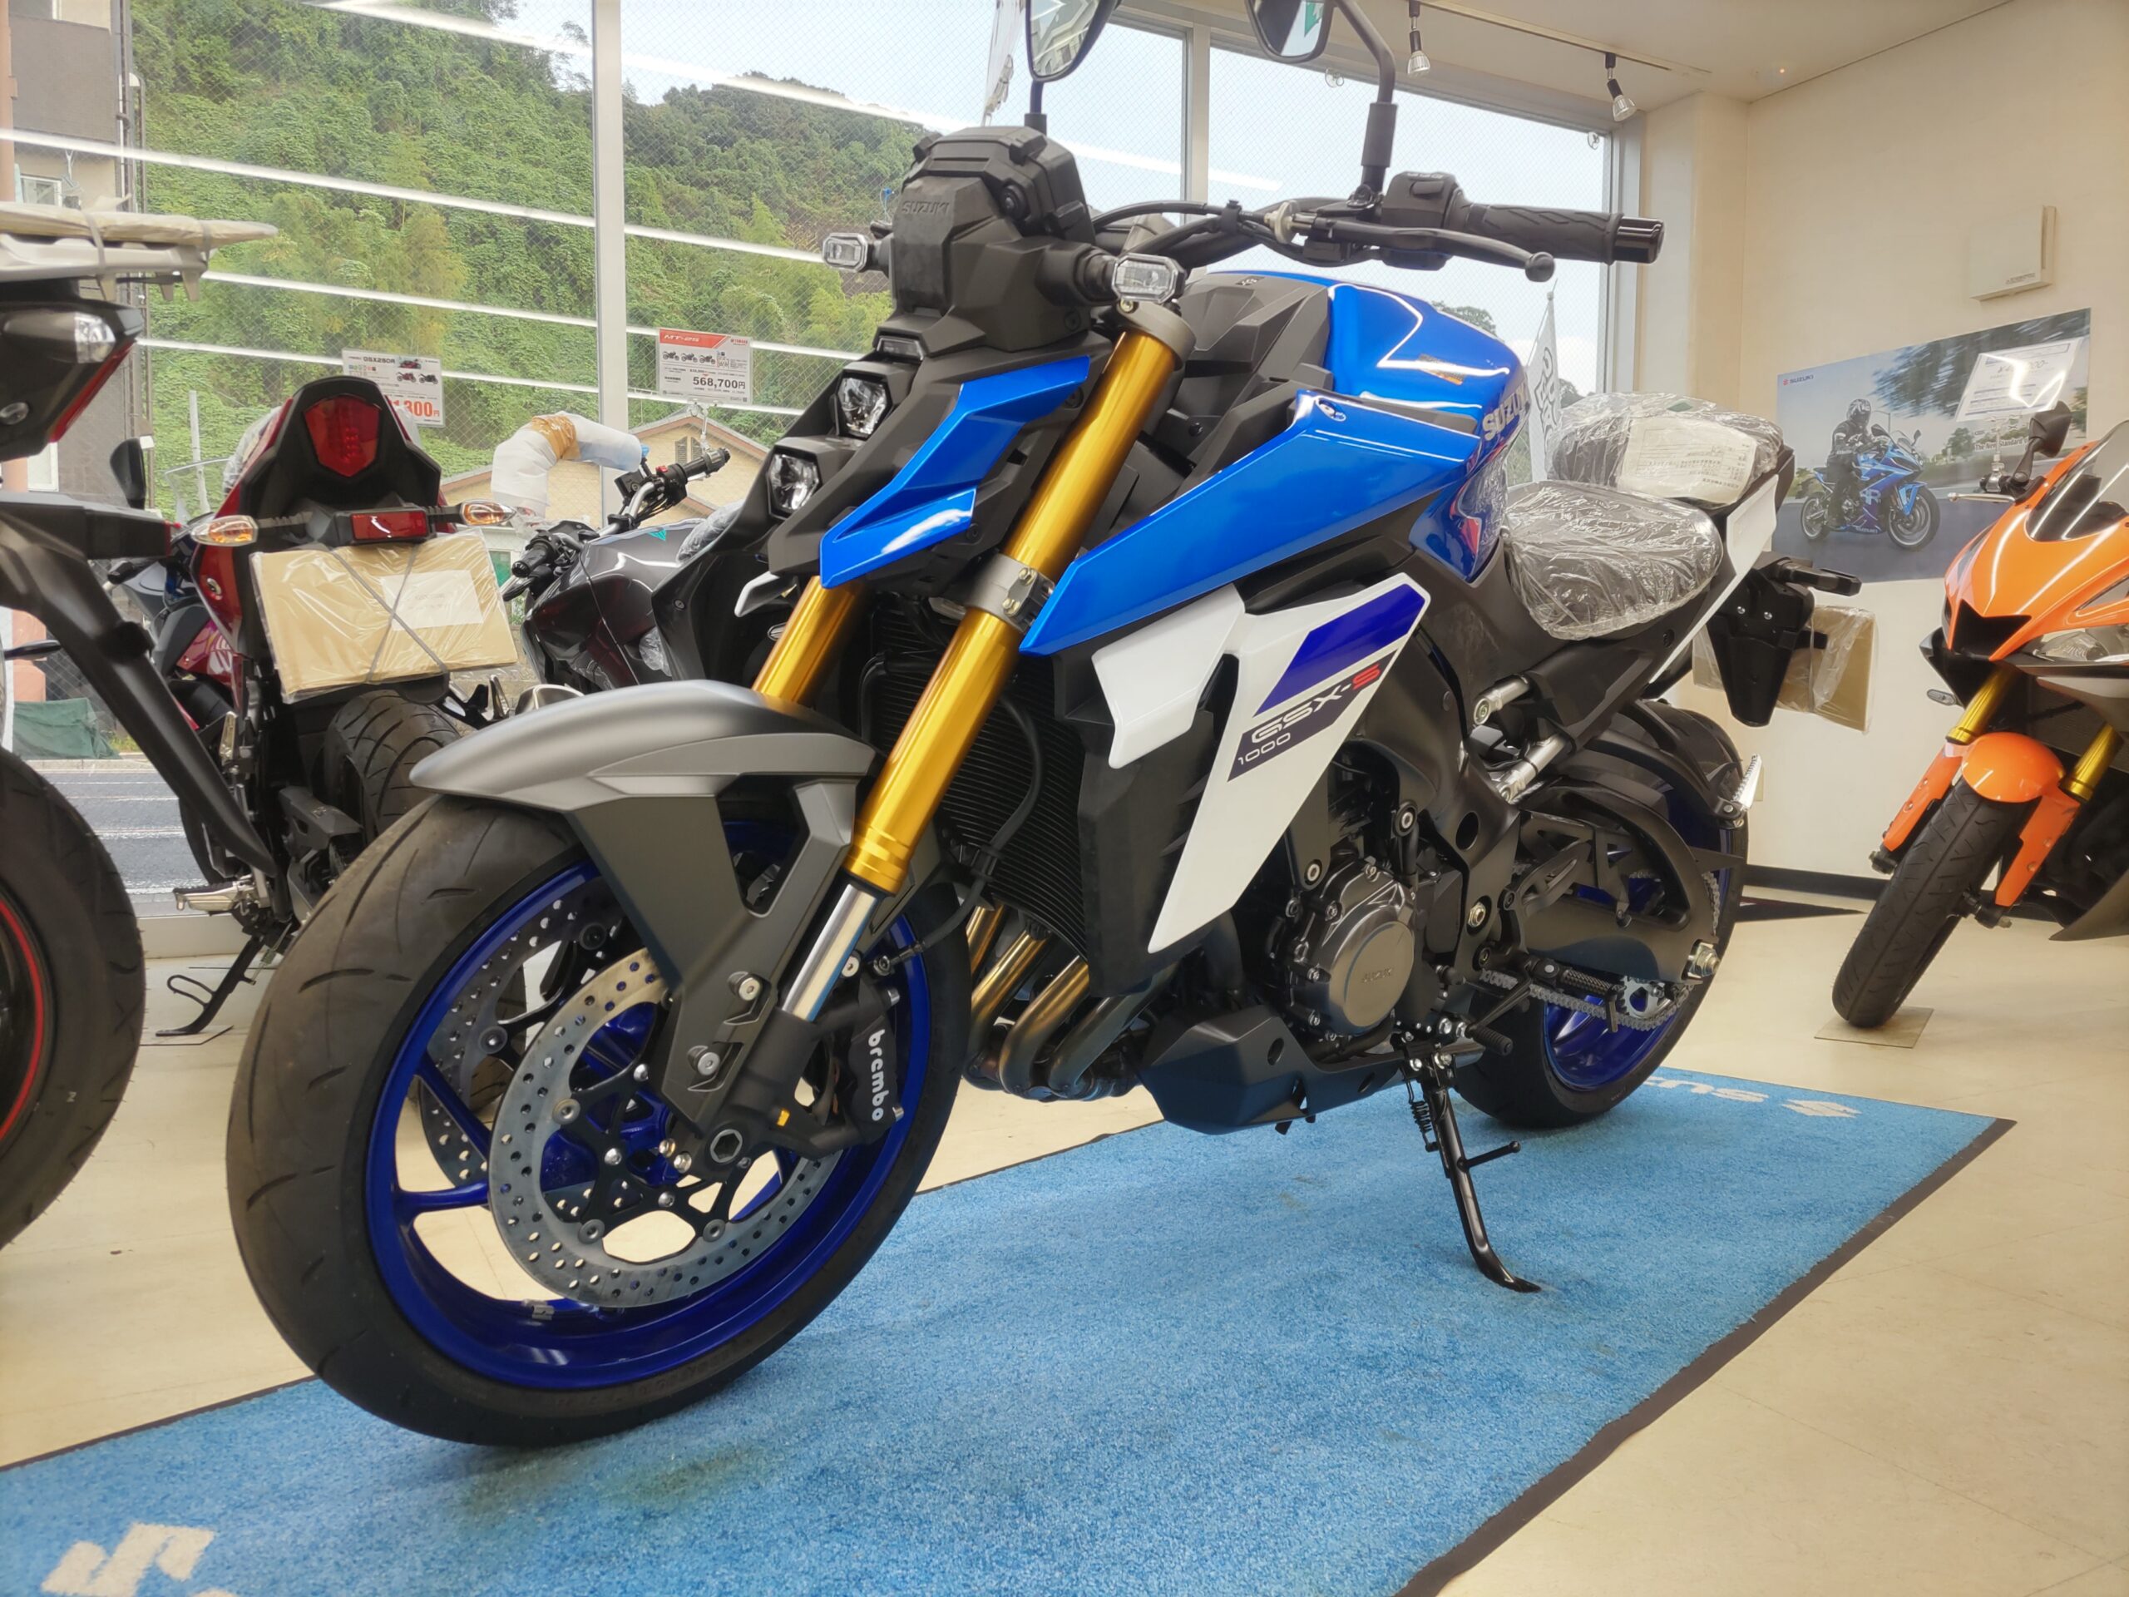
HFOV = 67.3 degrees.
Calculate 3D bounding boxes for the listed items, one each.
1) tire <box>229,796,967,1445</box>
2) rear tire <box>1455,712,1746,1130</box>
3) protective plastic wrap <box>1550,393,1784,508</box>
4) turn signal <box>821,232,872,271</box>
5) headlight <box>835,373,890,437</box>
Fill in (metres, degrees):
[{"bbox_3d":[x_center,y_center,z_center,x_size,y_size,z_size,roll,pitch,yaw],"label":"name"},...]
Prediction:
[{"bbox_3d":[-0.325,0.226,1.256,0.600,0.600,0.120,-3,18,-40],"label":"tire"},{"bbox_3d":[0.747,0.167,2.239,0.624,0.624,0.190,-3,19,-42],"label":"rear tire"},{"bbox_3d":[0.824,-0.442,2.062,0.320,0.125,0.250,-3,19,-43],"label":"protective plastic wrap"},{"bbox_3d":[-0.177,-0.467,1.375,0.035,0.034,0.066,-3,19,-43],"label":"turn signal"},{"bbox_3d":[-0.141,-0.294,1.216,0.045,0.052,0.062,-3,19,-43],"label":"headlight"}]

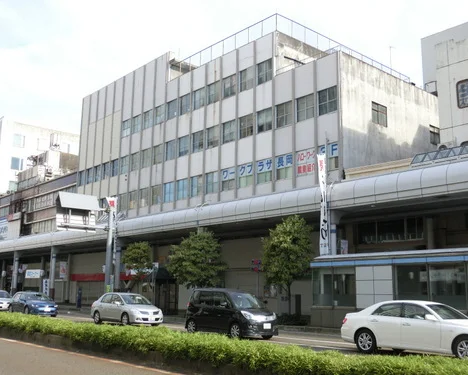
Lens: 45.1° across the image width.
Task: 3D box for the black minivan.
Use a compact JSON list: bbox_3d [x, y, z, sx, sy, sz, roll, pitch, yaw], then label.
[{"bbox_3d":[-0.097,4.528,20.406,1.660,1.765,3.710,10,-14,-40],"label":"black minivan"}]

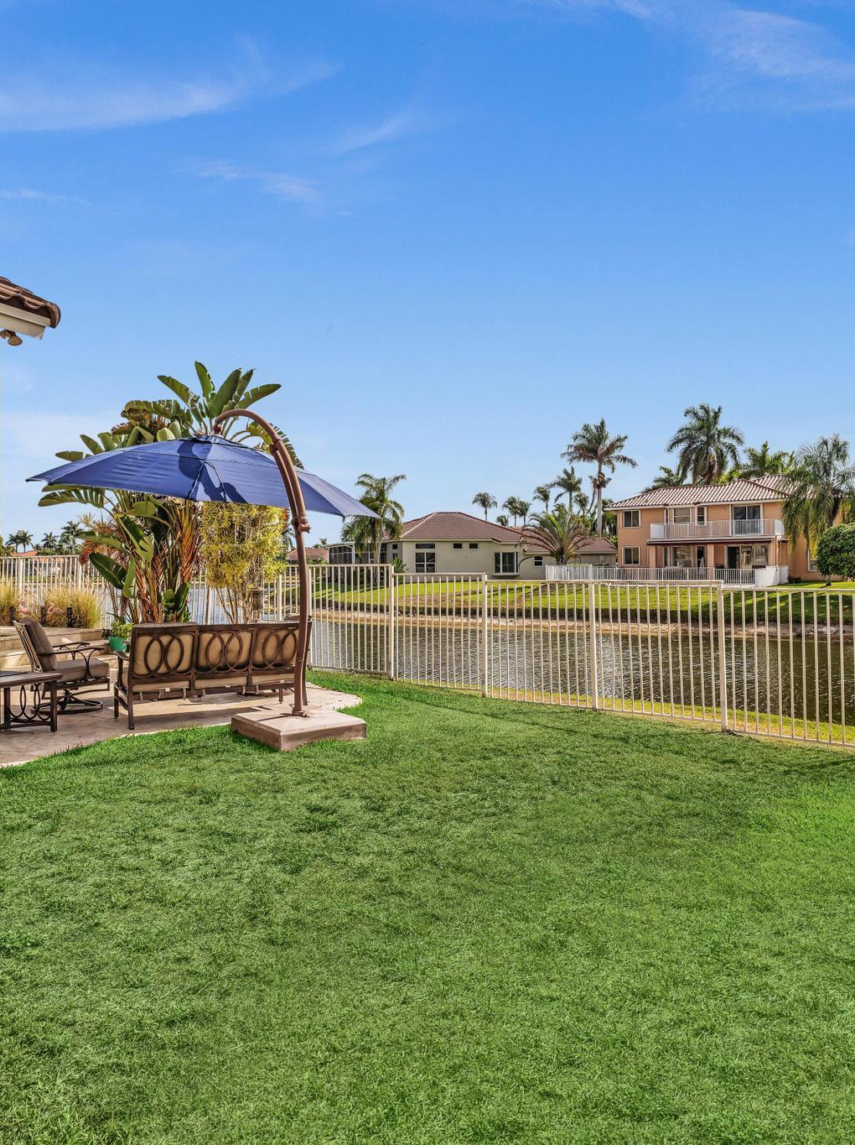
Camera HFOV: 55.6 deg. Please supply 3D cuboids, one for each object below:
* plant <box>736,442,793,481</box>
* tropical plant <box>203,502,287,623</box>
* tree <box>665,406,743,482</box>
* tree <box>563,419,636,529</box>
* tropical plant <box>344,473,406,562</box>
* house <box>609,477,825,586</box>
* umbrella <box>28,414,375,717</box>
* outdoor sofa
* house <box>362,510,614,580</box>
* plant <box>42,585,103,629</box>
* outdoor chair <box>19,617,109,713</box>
[{"bbox_3d":[32.742,-5.622,79.000,5.300,13.500,5.300,0,0,23],"label":"plant"},{"bbox_3d":[-2.550,-0.150,11.300,1.200,2.550,1.150,0,0,-11],"label":"tropical plant"},{"bbox_3d":[24.600,-6.800,72.000,6.600,16.000,6.600,0,0,0],"label":"tree"},{"bbox_3d":[13.600,-5.300,64.000,5.400,13.300,5.400,0,0,0],"label":"tree"},{"bbox_3d":[-4.052,-3.592,62.000,4.800,8.000,4.800,0,0,-4],"label":"tropical plant"},{"bbox_3d":[22.600,-2.900,61.000,16.500,8.000,12.000,0,0,28],"label":"house"},{"bbox_3d":[-2.150,-0.150,8.100,3.500,2.850,3.350,0,0,44],"label":"umbrella"},{"bbox_3d":[-2.110,0.935,8.000,1.870,0.930,0.820,0,0,-33],"label":"outdoor sofa"},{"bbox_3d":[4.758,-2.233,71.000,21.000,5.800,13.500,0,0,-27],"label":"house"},{"bbox_3d":[-5.350,0.500,12.200,0.970,0.700,0.900,0,0,-22],"label":"plant"},{"bbox_3d":[-3.750,0.940,8.380,0.870,0.950,0.750,0,0,-29],"label":"outdoor chair"}]

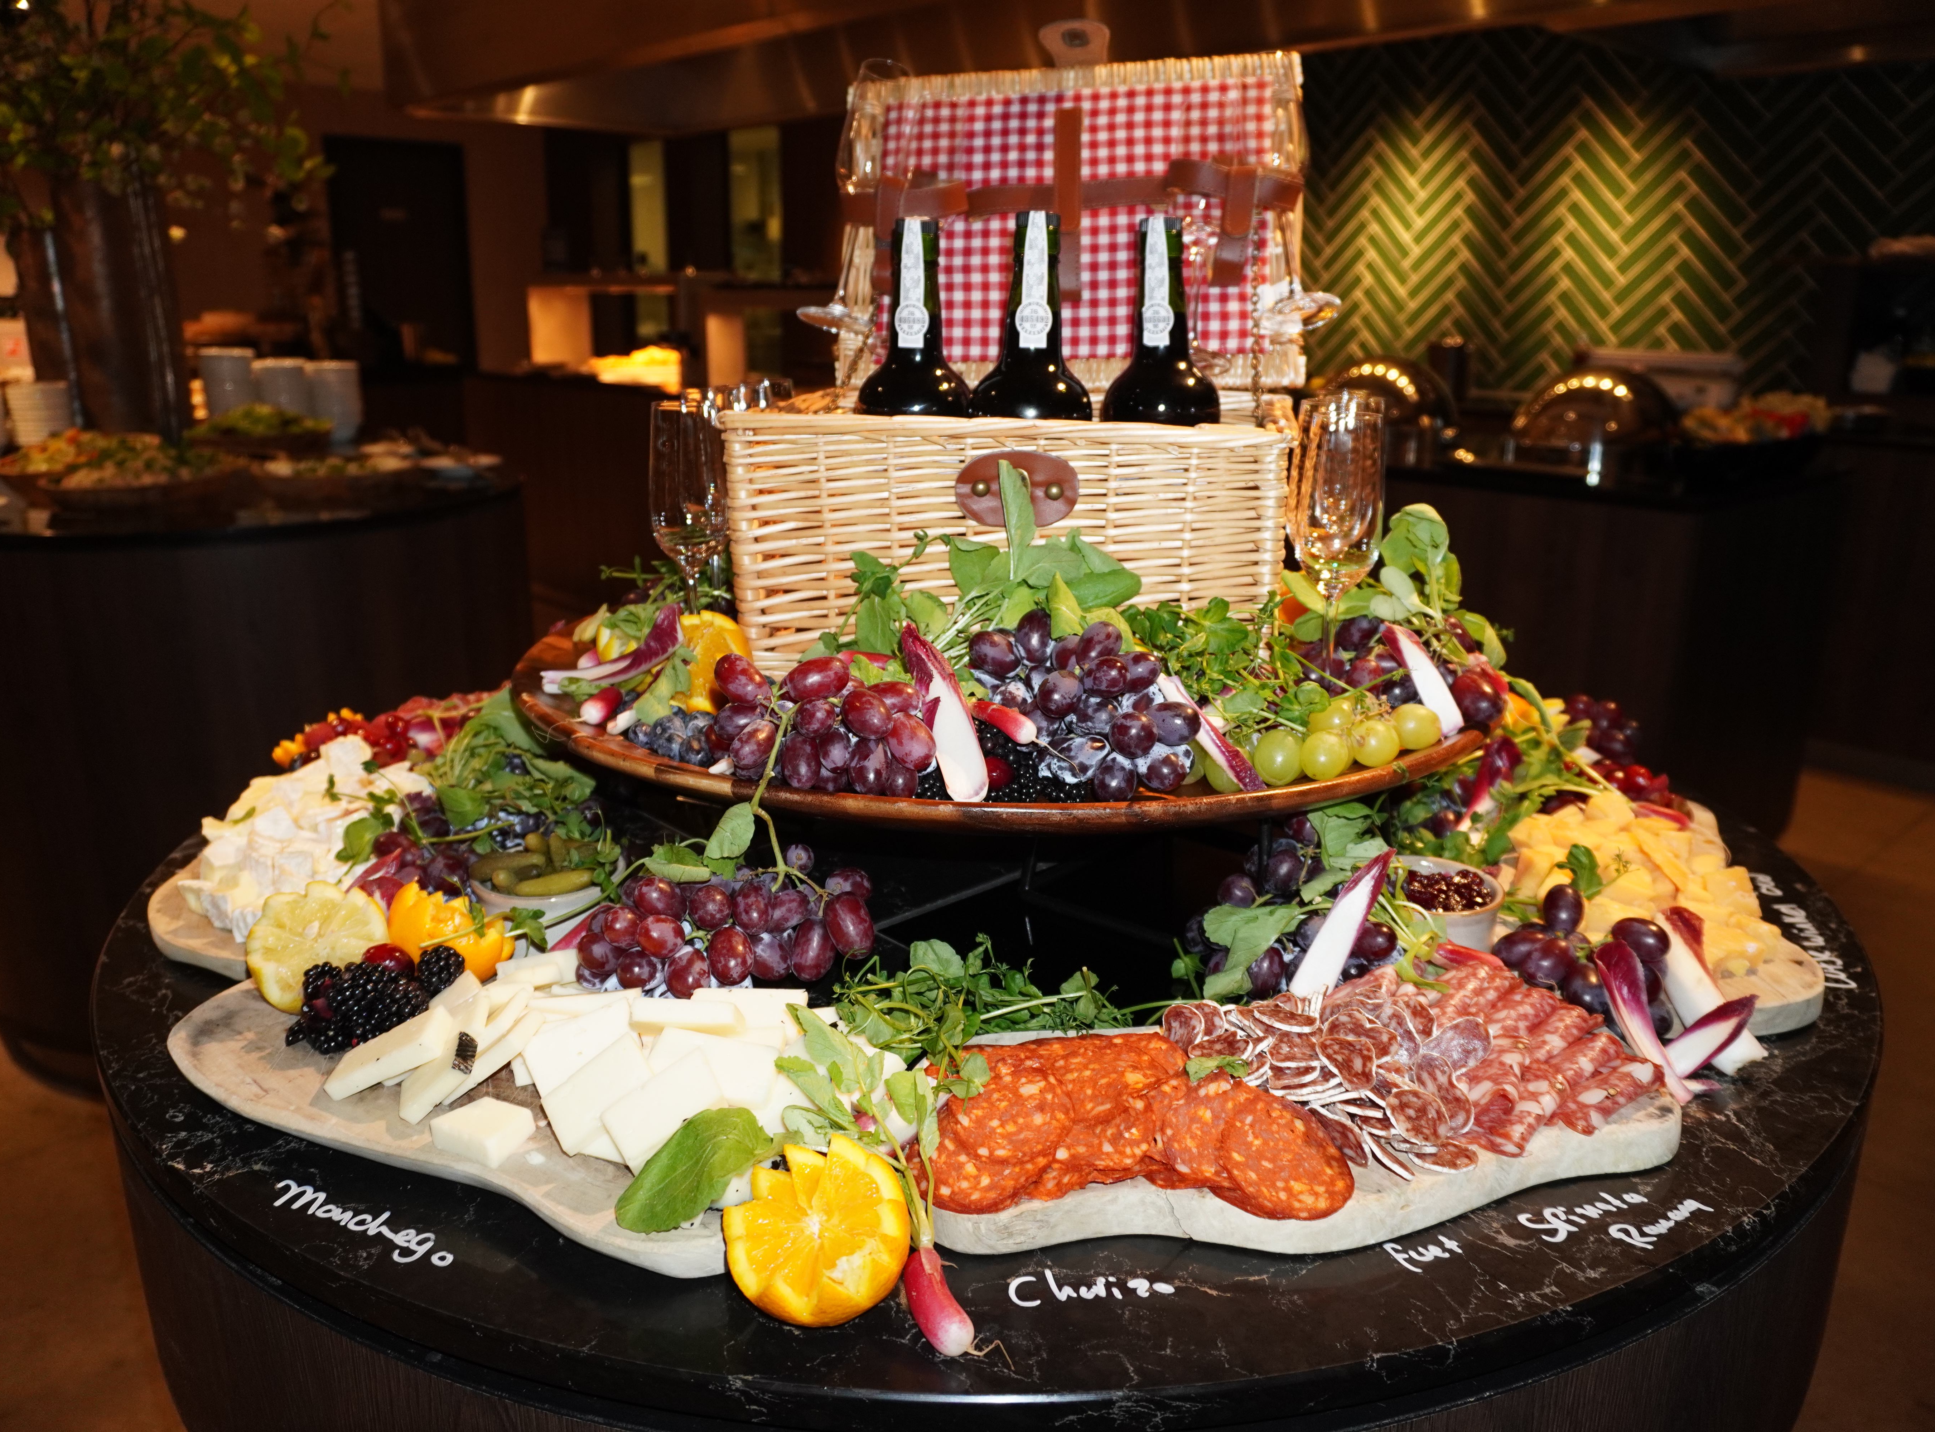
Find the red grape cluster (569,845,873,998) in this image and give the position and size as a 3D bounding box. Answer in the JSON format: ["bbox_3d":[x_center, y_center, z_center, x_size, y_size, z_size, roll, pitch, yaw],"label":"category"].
[{"bbox_3d":[-0.130,0.111,0.771,0.162,0.067,0.099,-2,18,-8],"label":"red grape cluster"}]

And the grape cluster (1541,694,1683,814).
[{"bbox_3d":[0.439,0.025,0.984,0.088,0.073,0.089,3,18,10],"label":"grape cluster"}]

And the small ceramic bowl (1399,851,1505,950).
[{"bbox_3d":[0.252,0.104,0.769,0.068,0.042,0.068,0,18,0],"label":"small ceramic bowl"}]

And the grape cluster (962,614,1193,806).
[{"bbox_3d":[0.061,-0.006,0.778,0.123,0.098,0.089,0,18,0],"label":"grape cluster"}]

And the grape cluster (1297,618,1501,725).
[{"bbox_3d":[0.267,-0.025,0.886,0.124,0.068,0.089,-6,19,-19],"label":"grape cluster"}]

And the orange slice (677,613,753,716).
[{"bbox_3d":[-0.159,-0.033,0.878,0.055,0.062,0.044,-4,18,-14],"label":"orange slice"}]

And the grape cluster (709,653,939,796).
[{"bbox_3d":[-0.078,0.004,0.781,0.122,0.069,0.089,5,18,14],"label":"grape cluster"}]

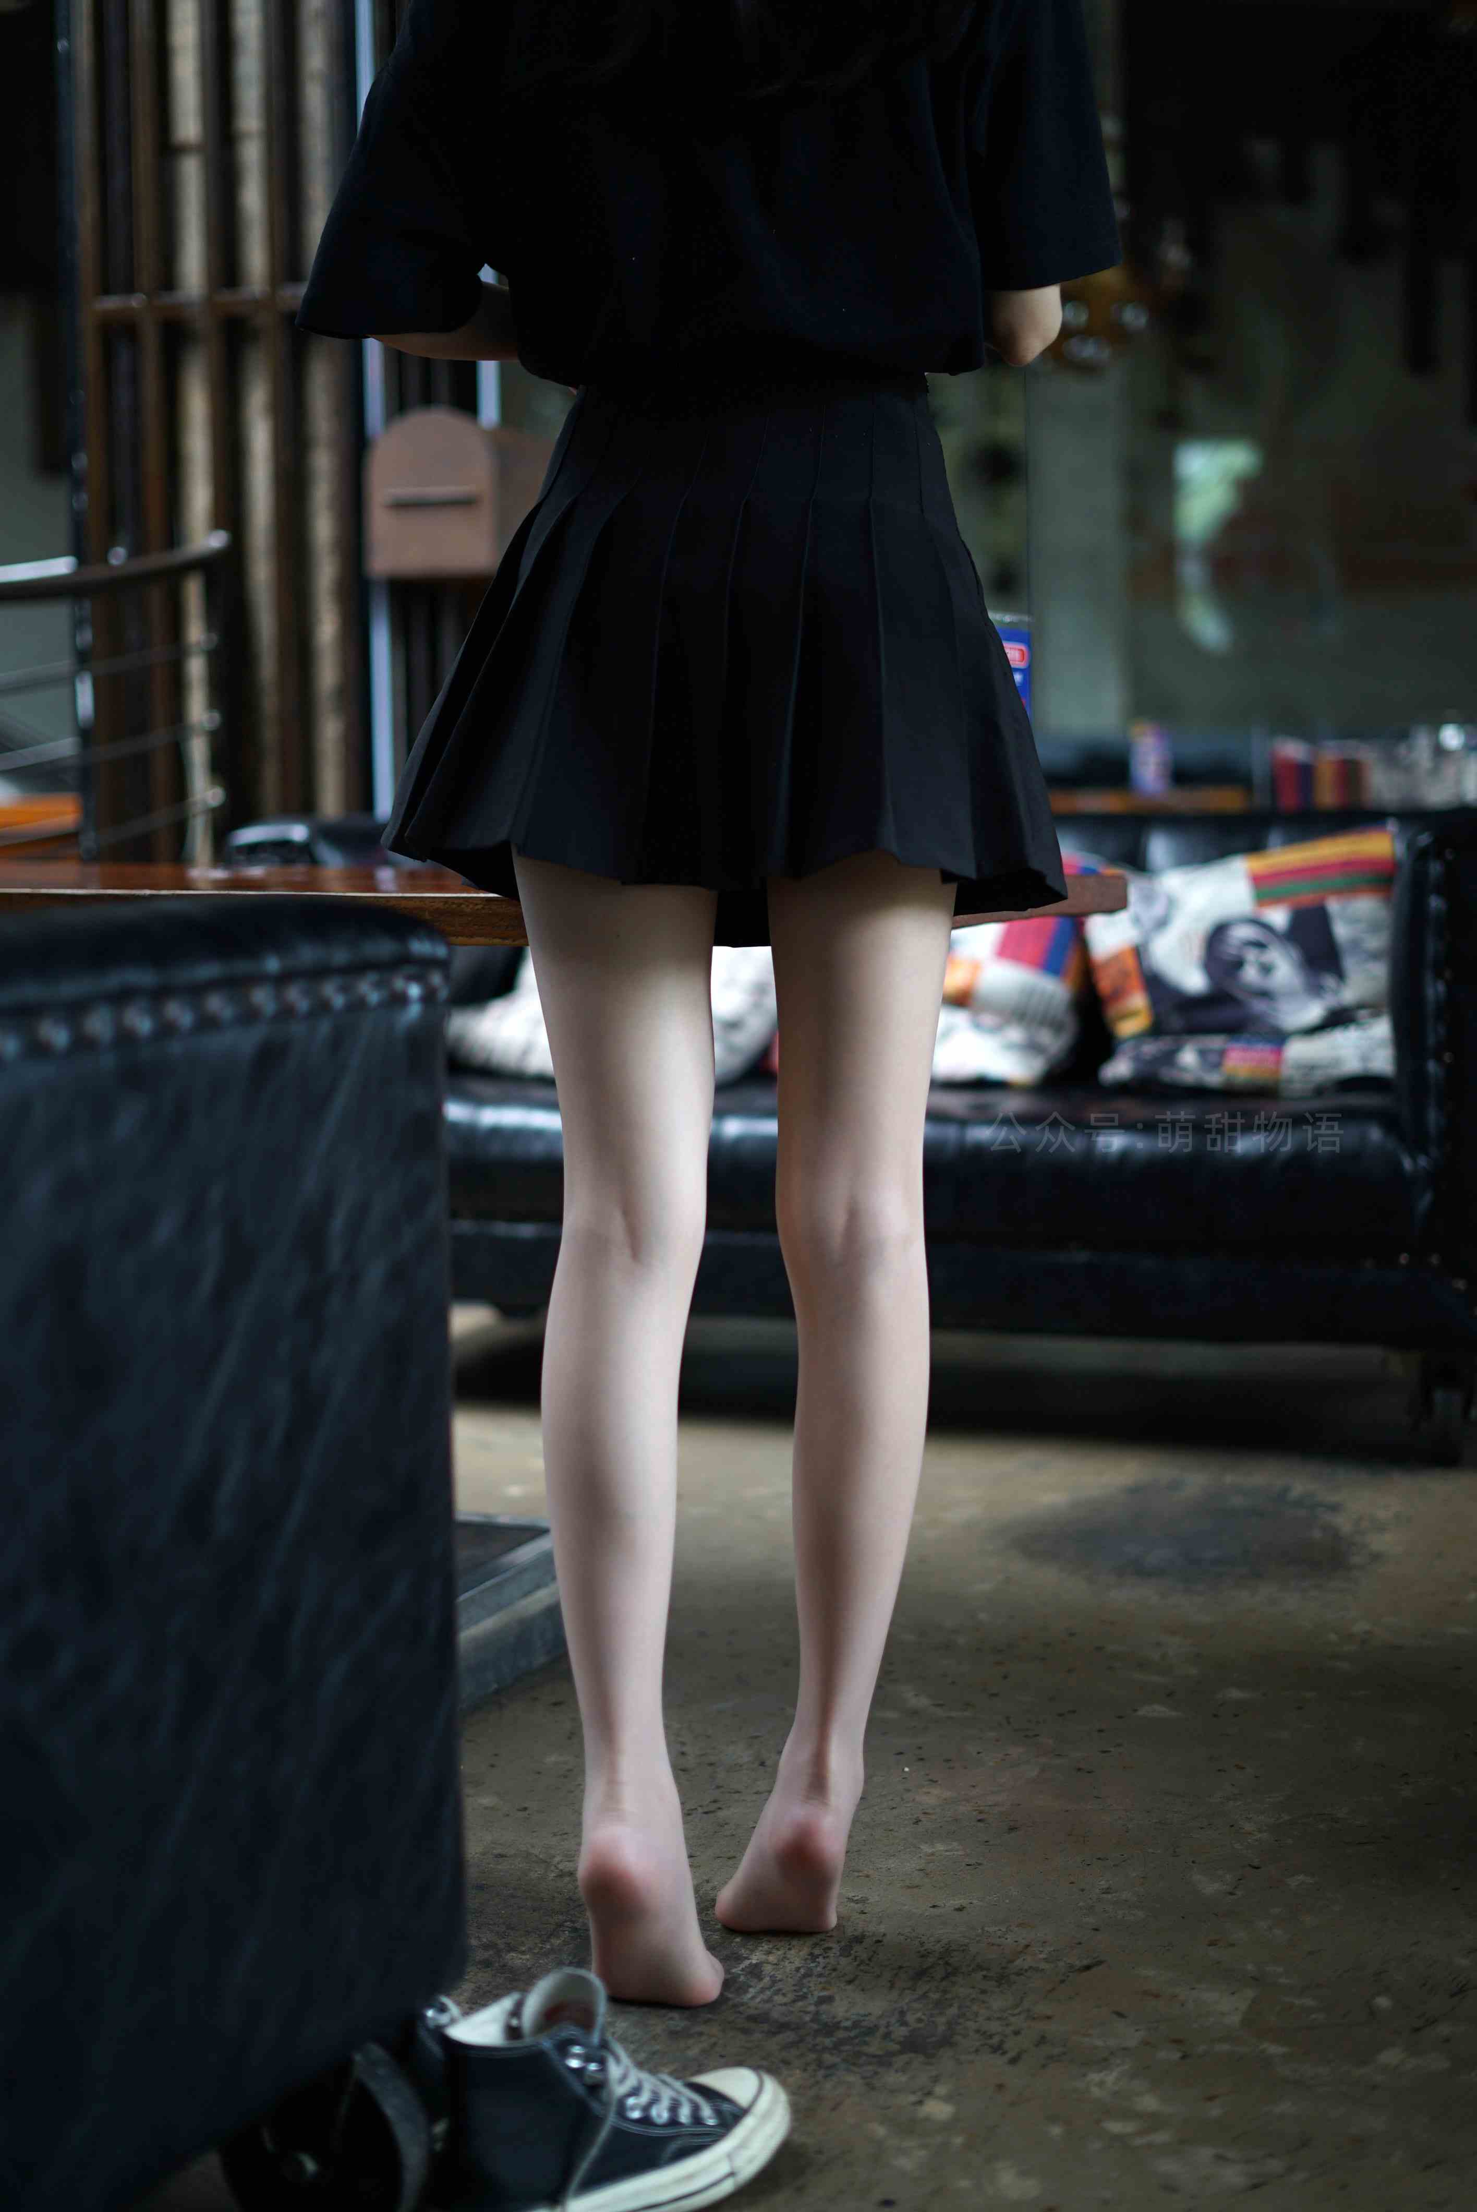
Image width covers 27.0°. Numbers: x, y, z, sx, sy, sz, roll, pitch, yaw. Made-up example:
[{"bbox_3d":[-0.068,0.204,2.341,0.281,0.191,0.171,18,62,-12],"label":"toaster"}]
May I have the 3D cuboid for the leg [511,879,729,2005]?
[{"bbox_3d":[-0.082,0.212,2.115,0.150,0.830,0.250,0,7,6],"label":"leg"}]

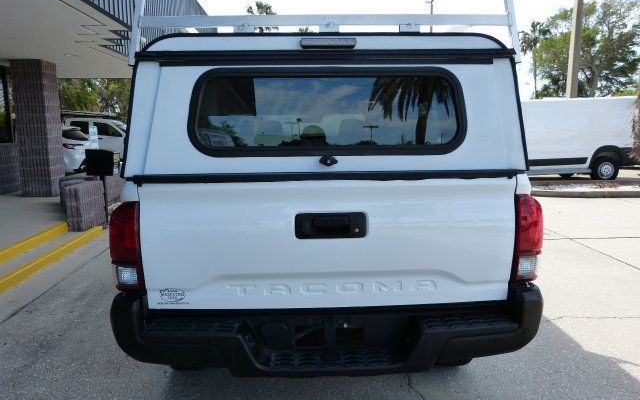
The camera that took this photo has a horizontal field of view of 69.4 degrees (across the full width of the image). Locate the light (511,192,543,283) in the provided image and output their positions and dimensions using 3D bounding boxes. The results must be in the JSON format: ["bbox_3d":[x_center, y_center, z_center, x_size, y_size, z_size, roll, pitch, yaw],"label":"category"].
[{"bbox_3d":[0.803,0.152,1.936,0.155,0.365,0.190,-1,8,-2],"label":"light"}]

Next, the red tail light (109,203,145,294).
[{"bbox_3d":[-0.746,0.166,1.882,0.155,0.365,0.190,-1,8,-2],"label":"red tail light"}]

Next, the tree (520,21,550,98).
[{"bbox_3d":[19.355,-10.383,41.676,3.000,11.400,3.000,-1,8,-2],"label":"tree"}]

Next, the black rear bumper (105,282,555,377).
[{"bbox_3d":[0.031,0.484,1.910,1.770,0.285,0.400,-1,8,-2],"label":"black rear bumper"}]

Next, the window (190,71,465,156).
[{"bbox_3d":[0.029,-0.333,1.763,1.055,0.335,0.050,-1,3,-2],"label":"window"}]

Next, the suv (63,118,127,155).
[{"bbox_3d":[-7.220,-1.538,14.275,5.000,1.860,1.920,-1,8,-2],"label":"suv"}]

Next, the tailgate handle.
[{"bbox_3d":[0.041,0.098,1.820,0.278,0.104,0.050,-1,8,-2],"label":"tailgate handle"}]

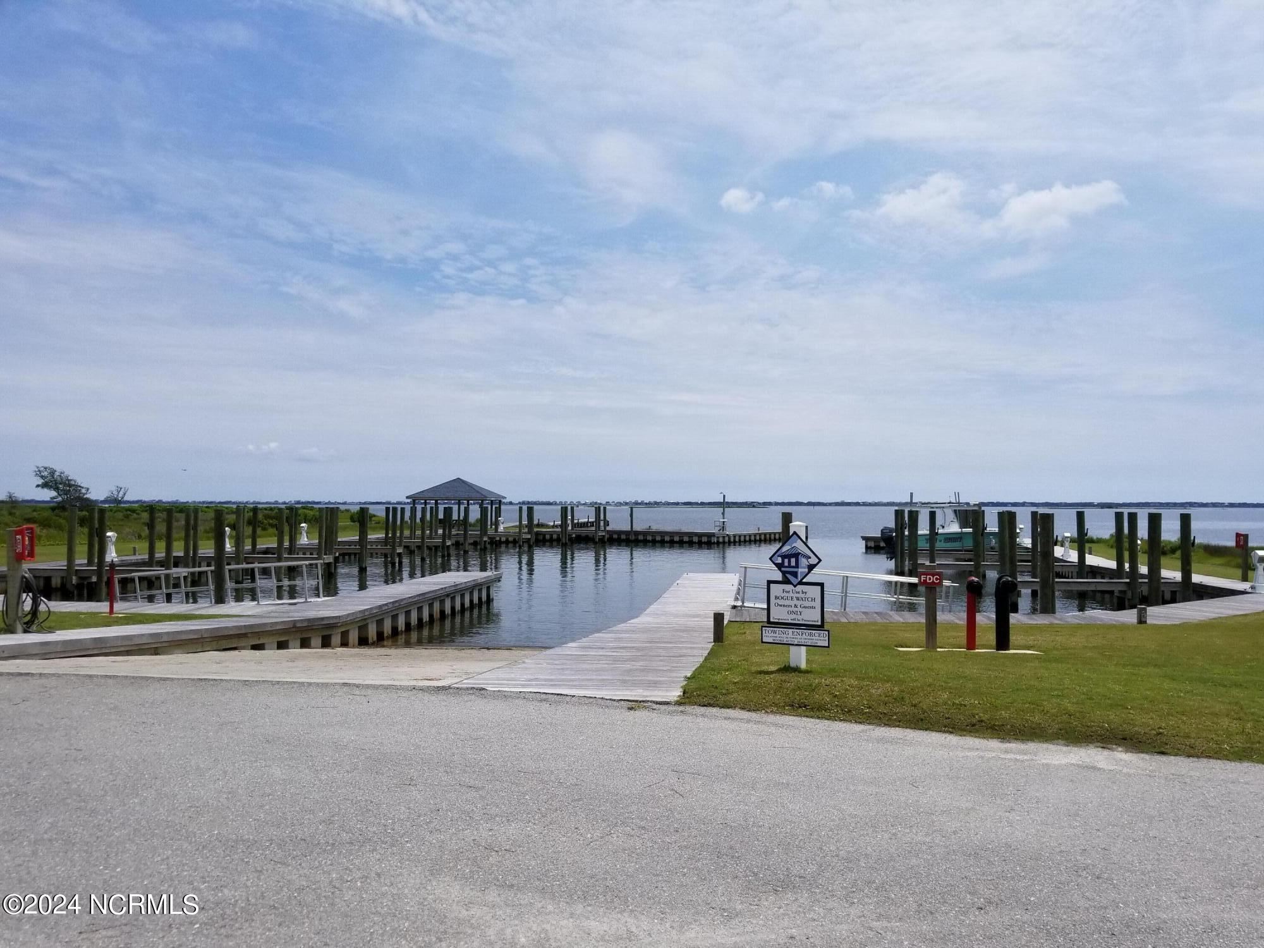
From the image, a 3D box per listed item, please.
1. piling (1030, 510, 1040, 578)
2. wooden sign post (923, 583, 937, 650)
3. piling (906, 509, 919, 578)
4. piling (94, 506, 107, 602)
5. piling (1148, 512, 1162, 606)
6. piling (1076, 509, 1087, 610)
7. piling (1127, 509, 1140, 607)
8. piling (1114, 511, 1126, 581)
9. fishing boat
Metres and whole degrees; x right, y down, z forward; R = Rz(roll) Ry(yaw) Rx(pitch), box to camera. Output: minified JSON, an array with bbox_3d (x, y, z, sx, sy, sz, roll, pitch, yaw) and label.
[{"bbox_3d":[11.124,2.134,26.164,0.220,2.193,0.220,0,-2,0],"label":"piling"},{"bbox_3d":[3.684,1.688,11.675,0.140,0.920,0.140,0,-2,18],"label":"wooden sign post"},{"bbox_3d":[8.505,2.206,28.664,0.270,2.198,0.270,0,-2,0],"label":"piling"},{"bbox_3d":[-18.816,2.787,33.649,0.285,3.100,0.285,1,-2,-29],"label":"piling"},{"bbox_3d":[11.067,1.904,20.065,0.270,2.157,0.270,0,-2,0],"label":"piling"},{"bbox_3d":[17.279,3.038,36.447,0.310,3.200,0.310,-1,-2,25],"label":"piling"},{"bbox_3d":[15.253,2.681,28.851,0.295,3.000,0.295,-1,-2,28],"label":"piling"},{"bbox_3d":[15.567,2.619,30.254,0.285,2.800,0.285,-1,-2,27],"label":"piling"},{"bbox_3d":[15.550,2.709,46.500,6.500,2.650,2.400,0,-2,-2],"label":"fishing boat"}]

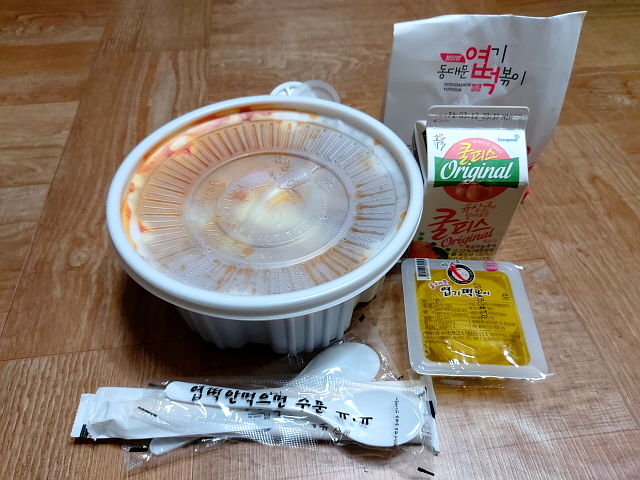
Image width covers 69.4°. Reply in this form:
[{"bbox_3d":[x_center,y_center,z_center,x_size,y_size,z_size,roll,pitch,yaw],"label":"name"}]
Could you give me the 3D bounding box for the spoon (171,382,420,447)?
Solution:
[{"bbox_3d":[-0.018,0.106,0.295,0.166,0.018,0.037,5,49,5],"label":"spoon"}]

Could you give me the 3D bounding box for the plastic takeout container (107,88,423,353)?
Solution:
[{"bbox_3d":[-0.039,-0.019,0.369,0.227,0.086,0.227,-1,49,0],"label":"plastic takeout container"}]

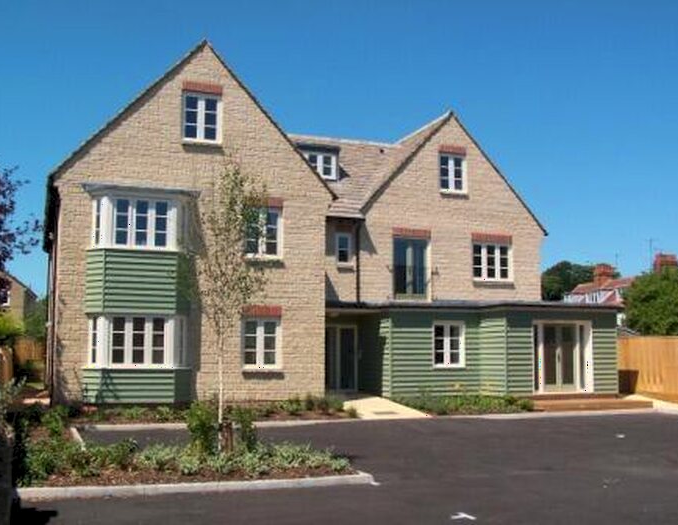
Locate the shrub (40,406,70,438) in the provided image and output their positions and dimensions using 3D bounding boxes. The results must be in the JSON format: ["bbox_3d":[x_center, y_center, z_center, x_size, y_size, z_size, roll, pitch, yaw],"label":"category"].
[{"bbox_3d":[-4.945,2.771,14.110,0.462,0.512,0.462,2,-6,-19],"label":"shrub"}]

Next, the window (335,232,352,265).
[{"bbox_3d":[0.181,-0.418,26.596,0.636,1.113,0.120,2,-6,-20],"label":"window"}]

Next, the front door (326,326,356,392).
[{"bbox_3d":[0.048,3.011,25.080,1.133,2.033,0.120,2,-6,-20],"label":"front door"}]

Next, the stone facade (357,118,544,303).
[{"bbox_3d":[3.915,-1.888,28.204,7.087,6.590,0.600,2,-6,-20],"label":"stone facade"}]

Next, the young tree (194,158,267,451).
[{"bbox_3d":[-1.680,0.670,12.543,1.138,4.406,1.138,1,-6,-8],"label":"young tree"}]

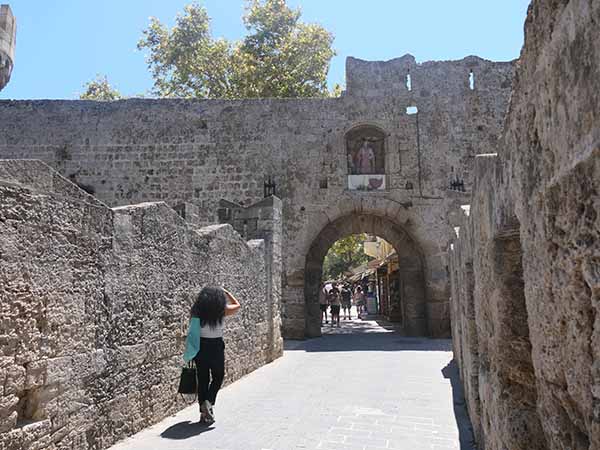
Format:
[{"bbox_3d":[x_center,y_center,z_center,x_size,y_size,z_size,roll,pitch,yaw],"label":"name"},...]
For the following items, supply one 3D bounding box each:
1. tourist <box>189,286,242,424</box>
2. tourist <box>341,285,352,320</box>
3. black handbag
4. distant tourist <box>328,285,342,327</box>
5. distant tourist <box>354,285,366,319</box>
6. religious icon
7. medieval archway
[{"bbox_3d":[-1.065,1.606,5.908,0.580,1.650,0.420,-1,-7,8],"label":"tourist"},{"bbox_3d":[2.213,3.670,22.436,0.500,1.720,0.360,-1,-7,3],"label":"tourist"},{"bbox_3d":[-1.399,1.930,5.846,0.220,0.450,0.130,-1,-7,8],"label":"black handbag"},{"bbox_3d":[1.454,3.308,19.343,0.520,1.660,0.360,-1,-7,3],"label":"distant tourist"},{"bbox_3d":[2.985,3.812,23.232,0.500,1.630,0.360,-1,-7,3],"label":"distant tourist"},{"bbox_3d":[2.121,-2.253,15.390,0.650,1.150,0.200,0,-7,0],"label":"religious icon"},{"bbox_3d":[2.064,1.660,15.090,3.750,3.900,1.200,0,-7,0],"label":"medieval archway"}]

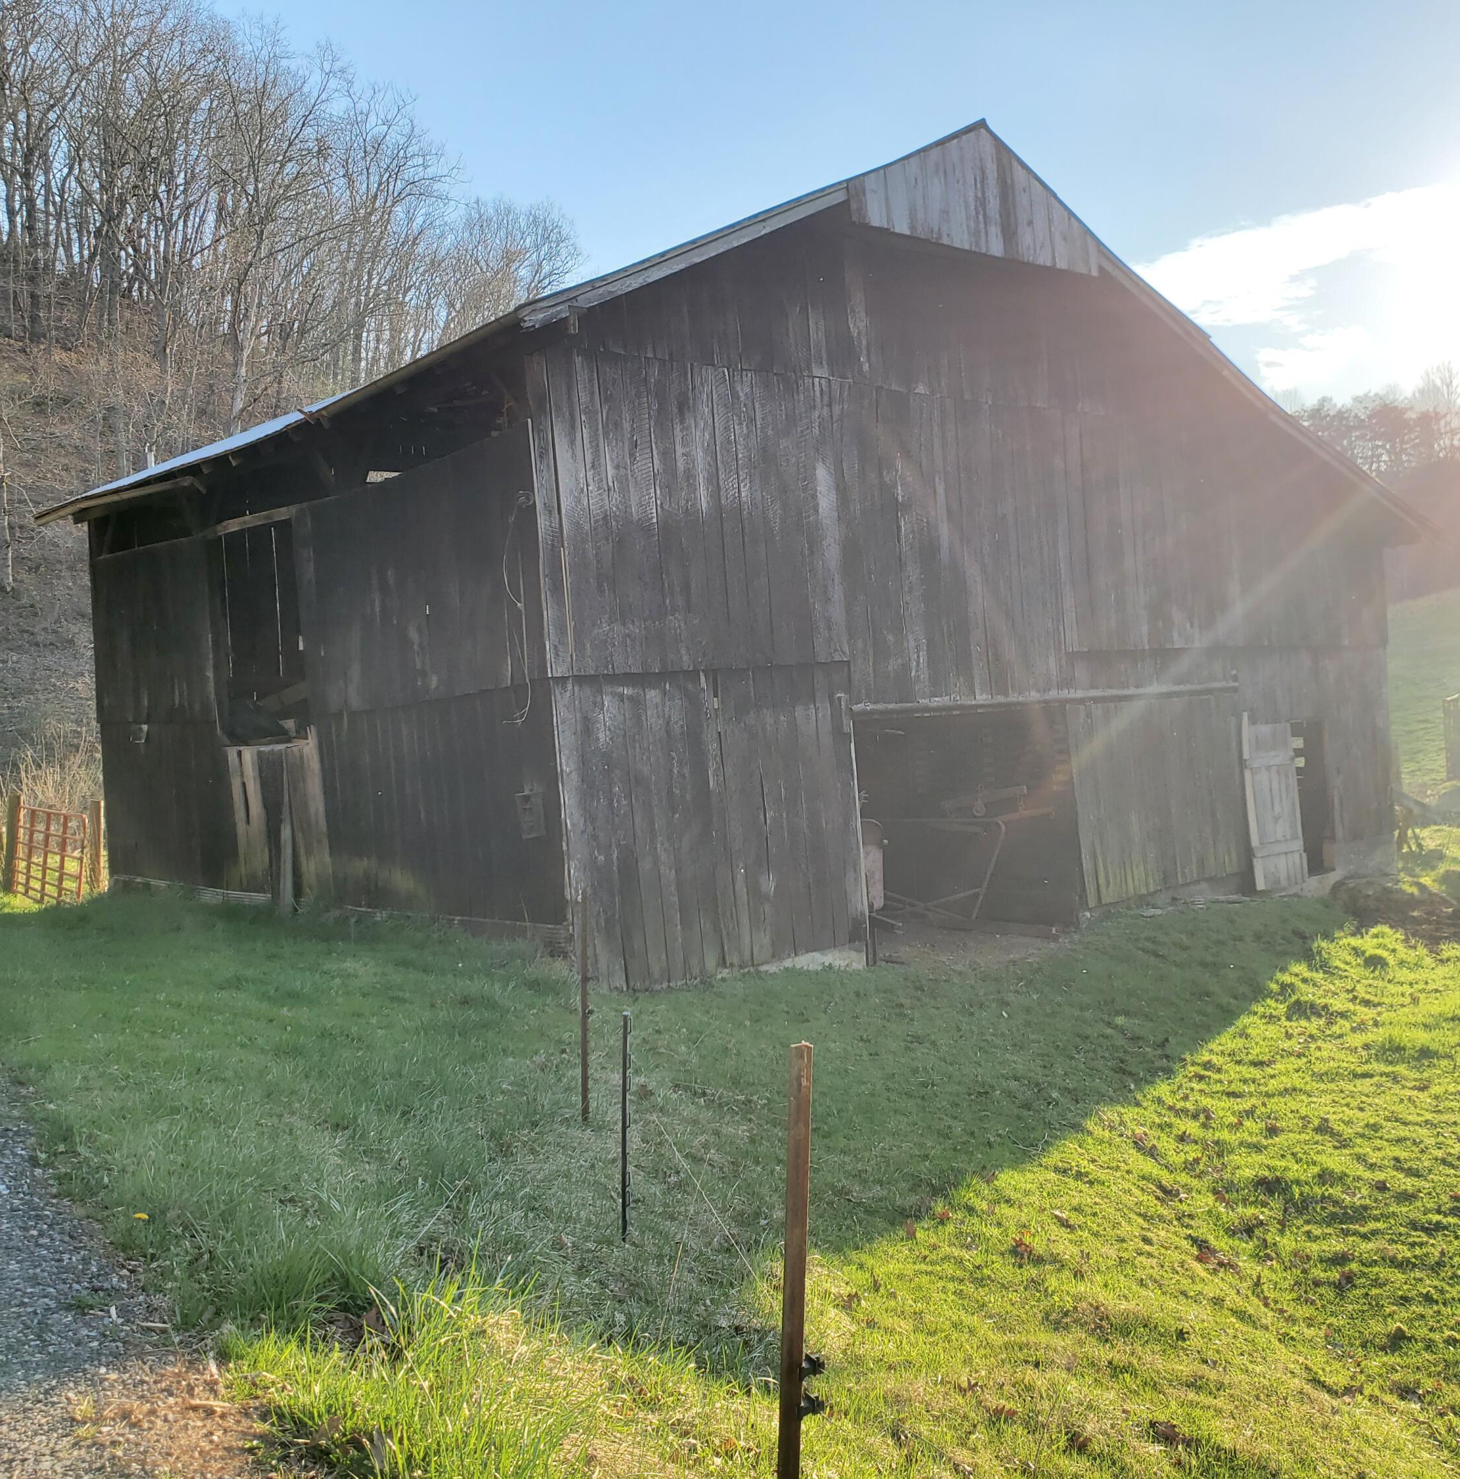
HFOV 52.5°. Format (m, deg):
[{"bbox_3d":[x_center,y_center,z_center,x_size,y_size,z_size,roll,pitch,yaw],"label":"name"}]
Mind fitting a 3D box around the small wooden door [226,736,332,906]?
[{"bbox_3d":[-4.523,0.823,14.803,0.100,1.620,2.070,-4,2,-42],"label":"small wooden door"}]

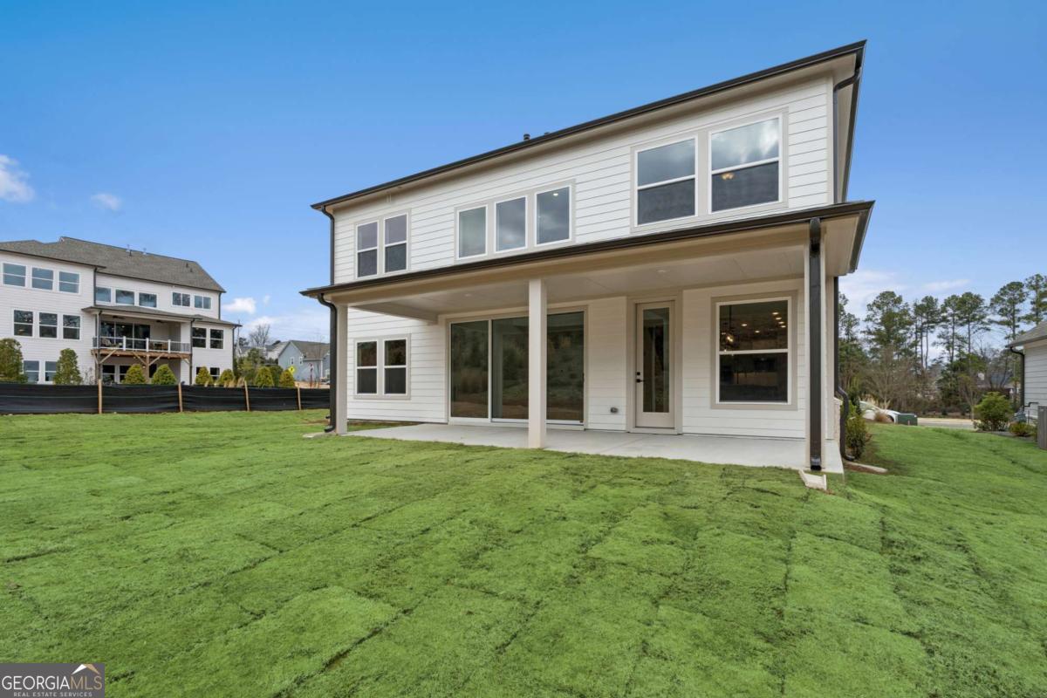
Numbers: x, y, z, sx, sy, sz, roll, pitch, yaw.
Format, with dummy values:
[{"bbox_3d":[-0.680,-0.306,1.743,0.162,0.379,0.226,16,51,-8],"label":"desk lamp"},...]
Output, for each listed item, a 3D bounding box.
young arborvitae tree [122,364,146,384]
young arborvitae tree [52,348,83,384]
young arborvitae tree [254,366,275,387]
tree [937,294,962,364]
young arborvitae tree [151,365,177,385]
[{"bbox_3d":[-17.041,1.585,20.400,0.900,1.870,0.900,-1,-2,37],"label":"young arborvitae tree"},{"bbox_3d":[-18.321,1.195,18.700,0.910,2.390,0.910,-1,-2,37],"label":"young arborvitae tree"},{"bbox_3d":[-13.611,1.869,24.400,0.980,1.910,0.980,-1,-2,37],"label":"young arborvitae tree"},{"bbox_3d":[68.840,-0.176,75.000,3.770,16.950,3.770,-1,-2,37],"label":"tree"},{"bbox_3d":[-16.321,1.642,21.100,0.980,1.860,0.980,-1,-2,37],"label":"young arborvitae tree"}]

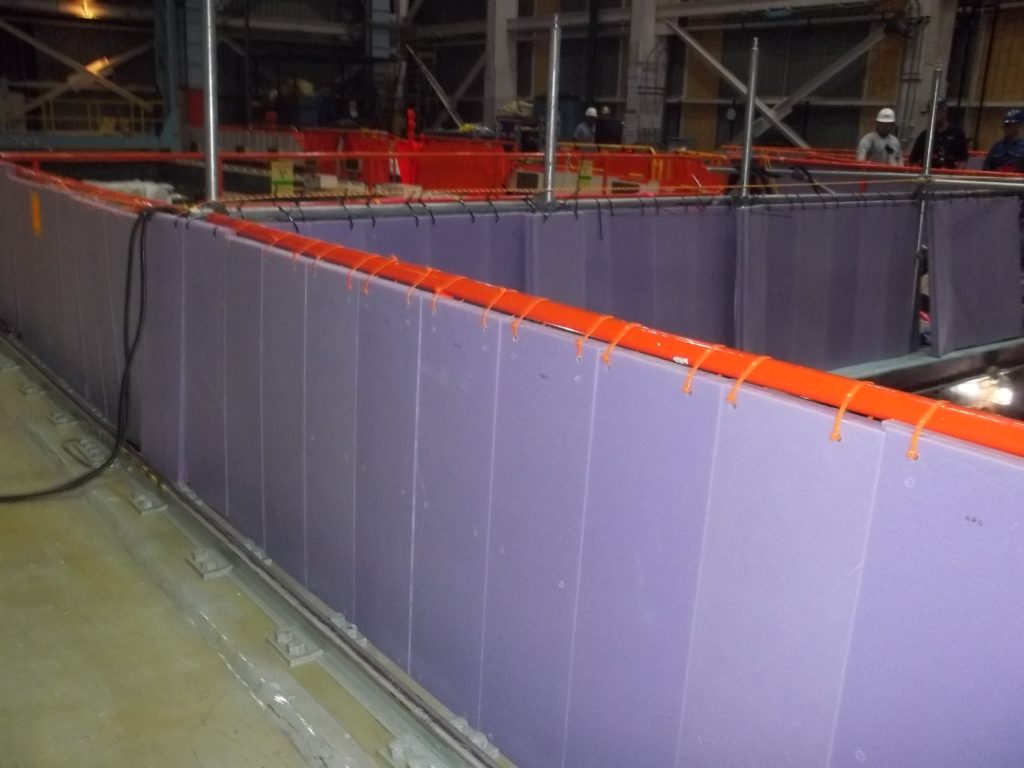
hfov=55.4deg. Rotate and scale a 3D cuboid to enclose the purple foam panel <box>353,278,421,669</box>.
[{"bbox_3d":[-0.325,0.250,2.658,0.044,1.039,0.312,-9,19,-38],"label":"purple foam panel"}]

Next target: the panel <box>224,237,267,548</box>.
[{"bbox_3d":[-0.861,0.033,3.202,0.035,0.980,0.312,-8,19,-37],"label":"panel"}]

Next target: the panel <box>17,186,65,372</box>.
[{"bbox_3d":[-2.488,-0.570,5.192,0.035,0.980,0.304,-8,19,-37],"label":"panel"}]

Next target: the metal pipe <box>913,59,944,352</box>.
[{"bbox_3d":[2.582,-1.062,6.116,0.046,1.756,0.046,-11,18,-37],"label":"metal pipe"}]

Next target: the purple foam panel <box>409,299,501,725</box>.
[{"bbox_3d":[-0.130,0.304,2.307,0.035,0.980,0.303,-8,19,-37],"label":"purple foam panel"}]

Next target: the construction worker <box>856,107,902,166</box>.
[{"bbox_3d":[4.004,-2.170,10.926,0.540,1.760,0.360,8,16,18],"label":"construction worker"}]

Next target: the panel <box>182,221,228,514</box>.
[{"bbox_3d":[-1.125,-0.050,3.624,0.044,1.039,0.396,-9,19,-38],"label":"panel"}]

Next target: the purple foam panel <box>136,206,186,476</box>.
[{"bbox_3d":[-1.408,-0.146,3.928,0.044,1.039,0.437,-9,19,-38],"label":"purple foam panel"}]

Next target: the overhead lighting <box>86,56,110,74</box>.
[{"bbox_3d":[-12.314,-9.462,29.000,0.700,0.450,0.350,-9,19,-37],"label":"overhead lighting"}]

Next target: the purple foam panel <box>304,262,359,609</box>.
[{"bbox_3d":[-0.519,0.177,2.891,0.044,1.039,0.312,-9,19,-38],"label":"purple foam panel"}]

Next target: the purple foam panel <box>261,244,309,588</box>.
[{"bbox_3d":[-0.712,0.105,3.125,0.044,1.039,0.312,-9,19,-38],"label":"purple foam panel"}]

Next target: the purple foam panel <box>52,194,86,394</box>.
[{"bbox_3d":[-2.228,-0.468,4.972,0.044,1.039,0.296,-9,19,-38],"label":"purple foam panel"}]

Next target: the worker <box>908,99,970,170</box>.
[{"bbox_3d":[4.422,-2.104,10.435,0.600,1.800,0.360,11,17,30],"label":"worker"}]

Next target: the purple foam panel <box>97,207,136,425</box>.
[{"bbox_3d":[-1.691,-0.266,4.323,0.044,1.039,0.374,-9,19,-38],"label":"purple foam panel"}]

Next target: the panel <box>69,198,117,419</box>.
[{"bbox_3d":[-1.924,-0.360,4.501,0.035,0.980,0.314,-8,19,-37],"label":"panel"}]

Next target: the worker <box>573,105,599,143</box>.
[{"bbox_3d":[1.232,-3.929,17.024,0.360,1.730,0.500,13,18,34],"label":"worker"}]

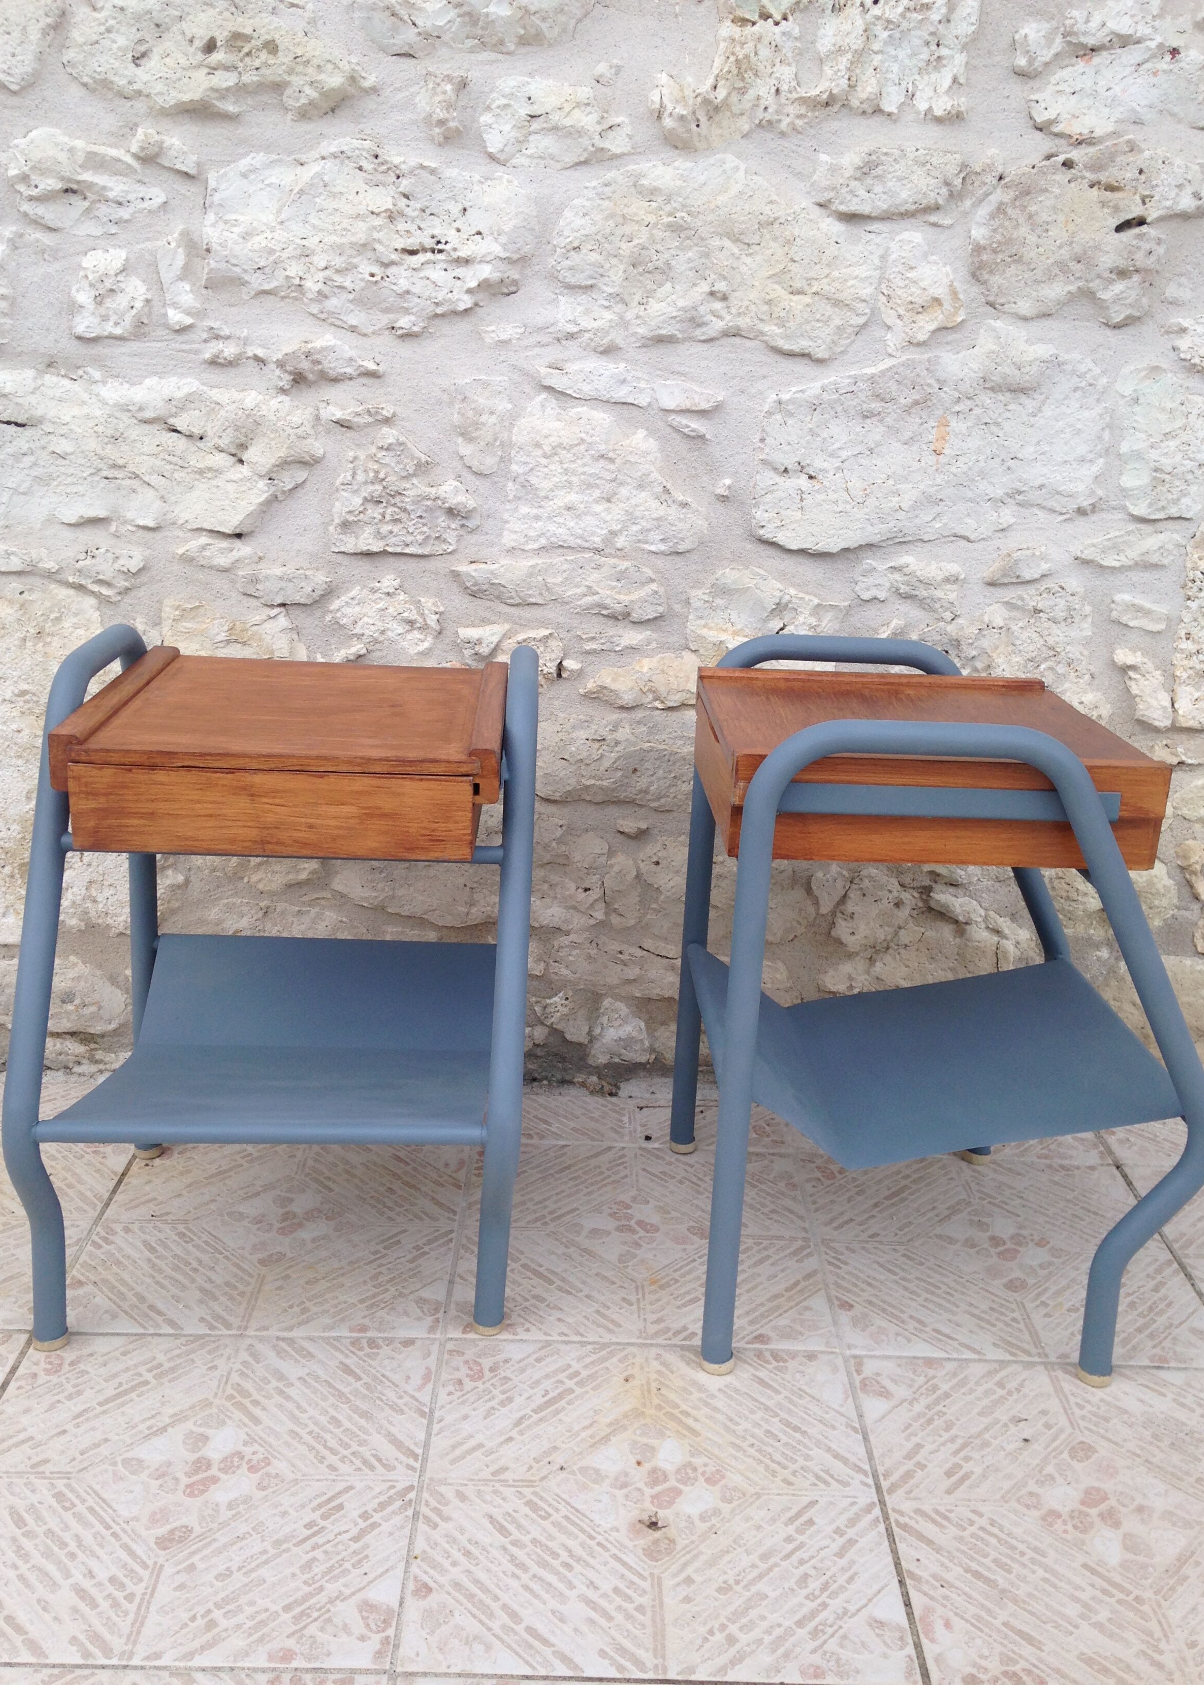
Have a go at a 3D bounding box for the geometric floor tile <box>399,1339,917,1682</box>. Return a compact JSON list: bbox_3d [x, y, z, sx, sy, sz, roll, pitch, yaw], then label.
[{"bbox_3d":[0.036,0.481,1.182,0.333,0.010,0.333,2,18,-1],"label":"geometric floor tile"}]

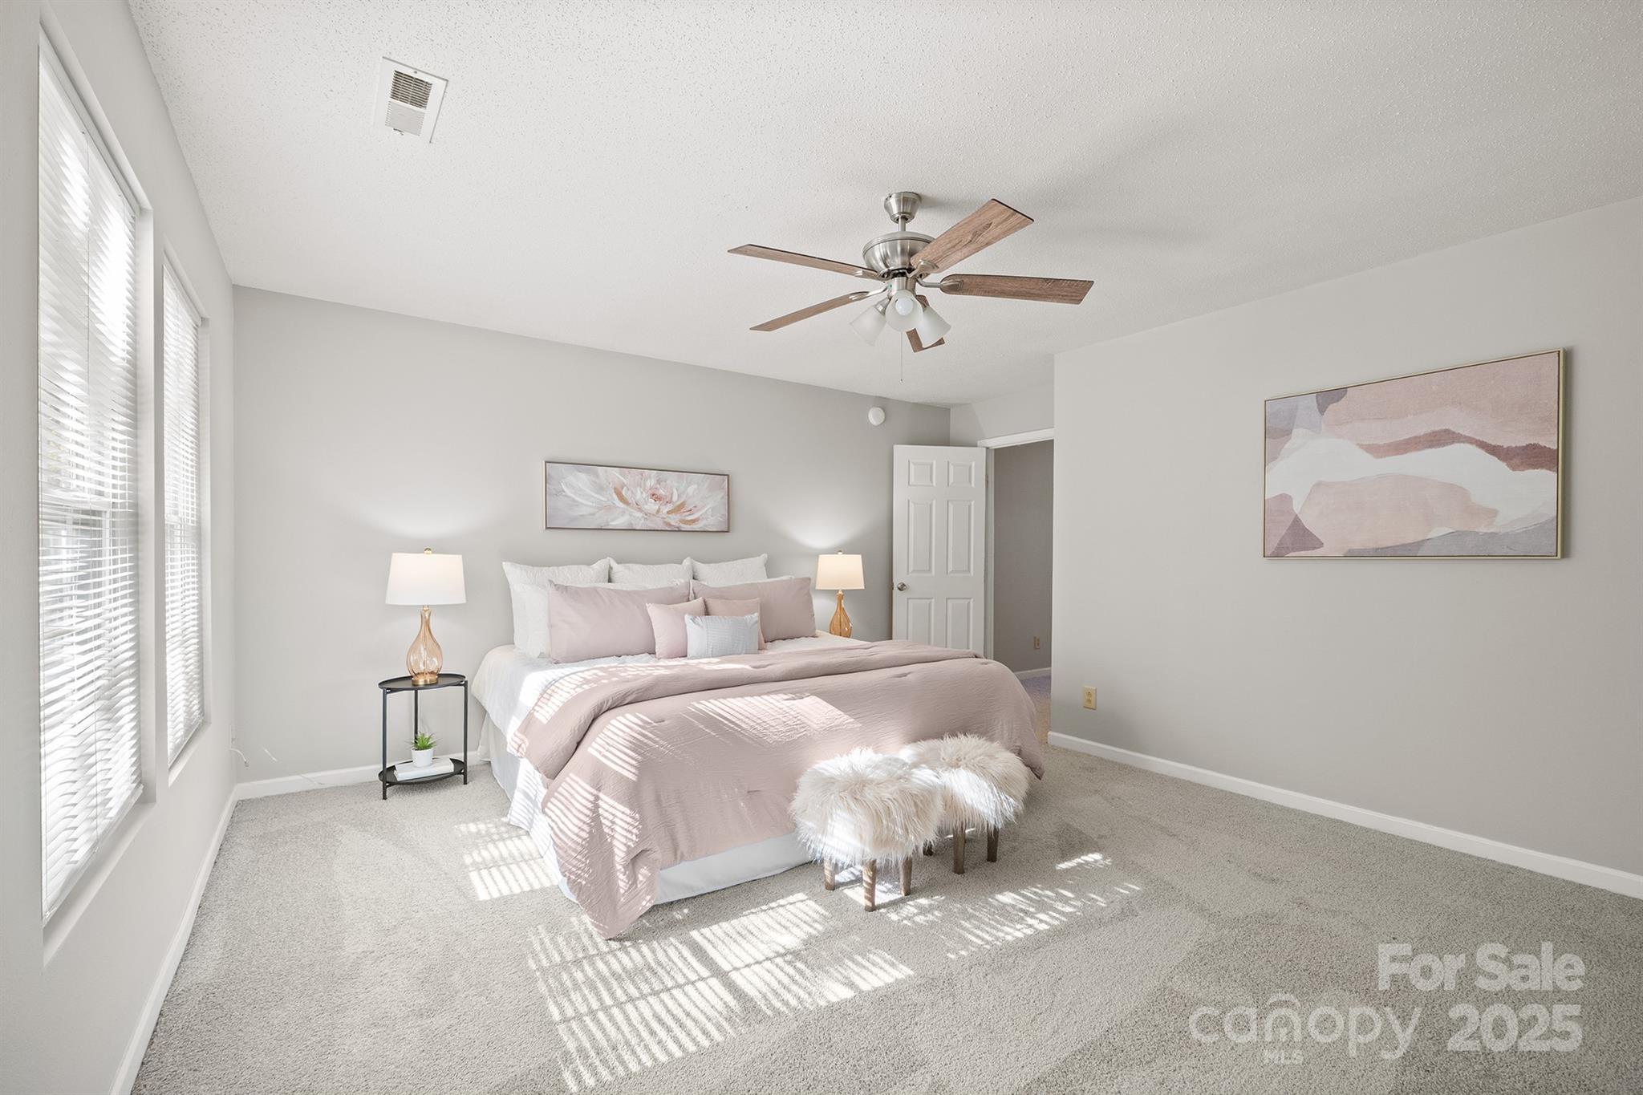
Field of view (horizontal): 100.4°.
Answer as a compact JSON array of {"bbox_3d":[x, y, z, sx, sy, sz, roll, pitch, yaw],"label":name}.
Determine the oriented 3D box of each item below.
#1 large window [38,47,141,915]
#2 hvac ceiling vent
[{"bbox_3d":[-1.505,-0.105,1.392,0.050,1.480,0.810,0,0,-36],"label":"large window"},{"bbox_3d":[-1.142,-1.219,1.896,0.147,0.025,0.345,0,0,-36],"label":"hvac ceiling vent"}]

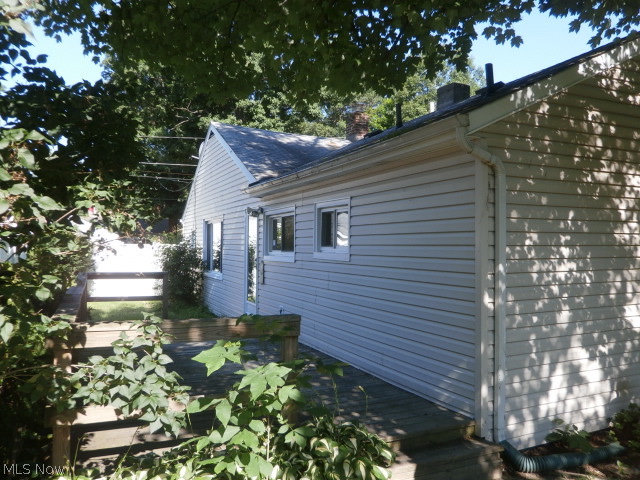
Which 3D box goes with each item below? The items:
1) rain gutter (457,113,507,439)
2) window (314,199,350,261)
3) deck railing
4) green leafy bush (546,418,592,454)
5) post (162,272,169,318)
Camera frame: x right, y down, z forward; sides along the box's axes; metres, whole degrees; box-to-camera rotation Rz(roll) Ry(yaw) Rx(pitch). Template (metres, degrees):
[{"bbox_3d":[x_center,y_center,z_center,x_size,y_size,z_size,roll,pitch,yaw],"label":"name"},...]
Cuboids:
[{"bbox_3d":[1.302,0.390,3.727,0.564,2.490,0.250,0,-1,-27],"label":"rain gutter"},{"bbox_3d":[0.166,-0.122,6.200,0.090,0.764,0.981,0,-1,-27],"label":"window"},{"bbox_3d":[-2.153,1.018,5.677,1.530,0.980,6.300,0,-1,-27],"label":"deck railing"},{"bbox_3d":[2.109,1.668,4.080,0.380,0.290,0.330,0,-1,-27],"label":"green leafy bush"},{"bbox_3d":[-2.828,1.070,8.800,0.095,0.950,0.095,0,-1,-27],"label":"post"}]

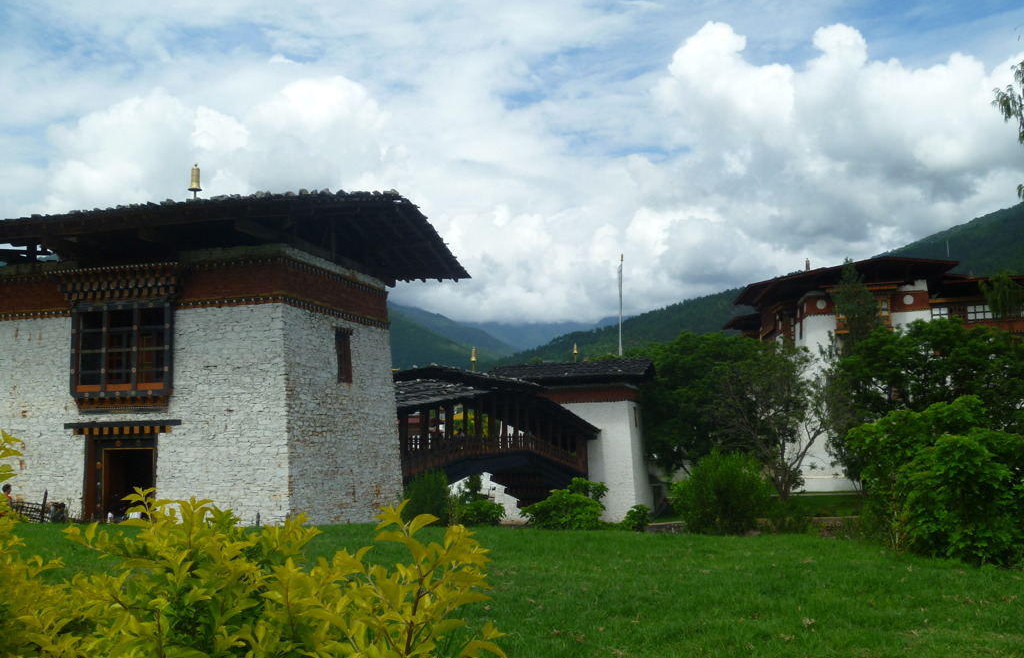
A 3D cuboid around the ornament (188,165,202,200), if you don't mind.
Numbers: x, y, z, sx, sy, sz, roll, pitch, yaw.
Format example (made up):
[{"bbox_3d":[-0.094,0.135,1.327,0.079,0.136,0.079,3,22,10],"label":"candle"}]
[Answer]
[{"bbox_3d":[-12.839,-5.963,42.000,0.570,1.500,0.570,-3,-7,16],"label":"ornament"}]

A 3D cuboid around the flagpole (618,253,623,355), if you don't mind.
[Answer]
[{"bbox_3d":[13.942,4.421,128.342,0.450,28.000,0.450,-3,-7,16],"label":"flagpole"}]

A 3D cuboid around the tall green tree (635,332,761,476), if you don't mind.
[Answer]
[{"bbox_3d":[20.424,9.194,114.000,14.000,18.000,13.500,-3,-7,16],"label":"tall green tree"}]

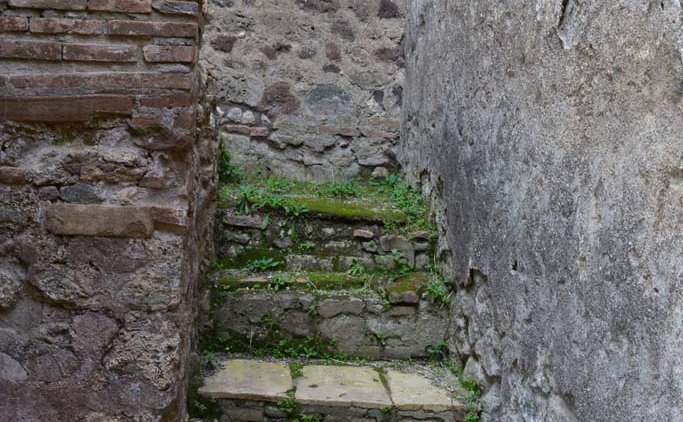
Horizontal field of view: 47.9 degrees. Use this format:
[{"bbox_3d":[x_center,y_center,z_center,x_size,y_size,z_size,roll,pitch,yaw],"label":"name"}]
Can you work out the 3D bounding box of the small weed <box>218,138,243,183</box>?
[{"bbox_3d":[-0.592,-0.268,4.080,0.130,0.230,0.130,2,8,-3],"label":"small weed"}]

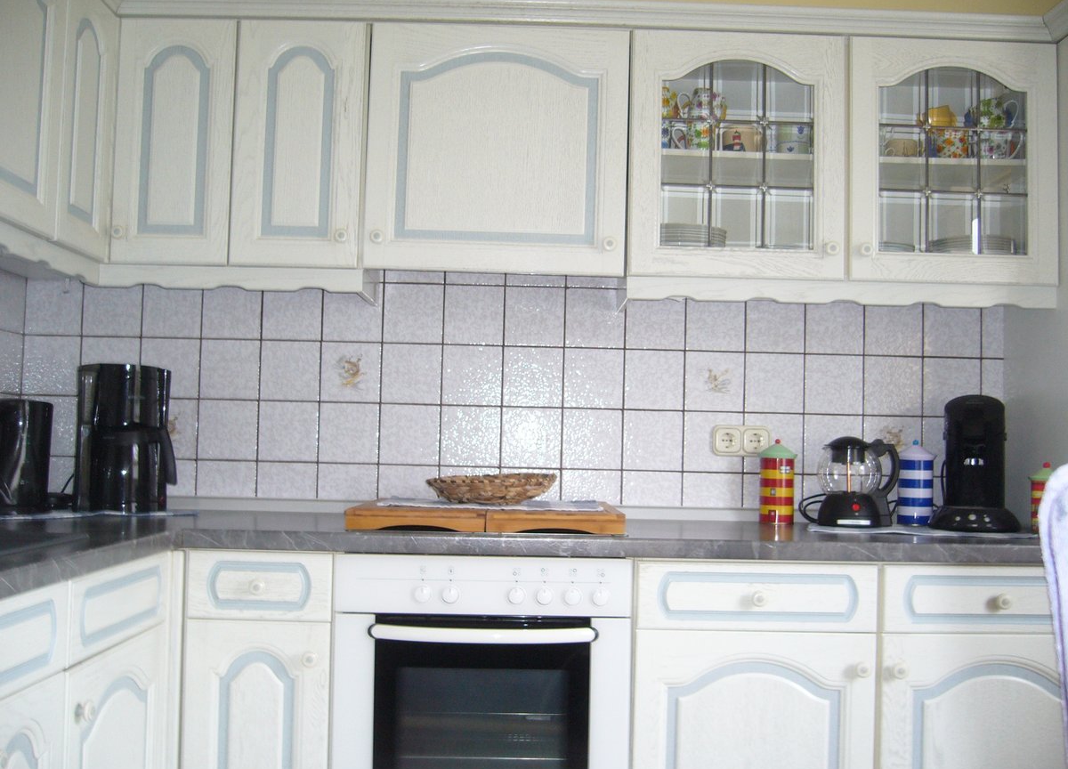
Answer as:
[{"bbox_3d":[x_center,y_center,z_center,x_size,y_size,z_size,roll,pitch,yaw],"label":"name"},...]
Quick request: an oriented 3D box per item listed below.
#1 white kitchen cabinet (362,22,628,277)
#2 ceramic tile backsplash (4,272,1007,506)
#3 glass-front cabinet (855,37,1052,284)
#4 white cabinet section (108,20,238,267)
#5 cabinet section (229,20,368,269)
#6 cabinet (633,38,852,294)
[{"bbox_3d":[-0.084,-0.529,2.601,0.598,0.564,0.330,1,-2,-1],"label":"white kitchen cabinet"},{"bbox_3d":[-0.057,0.012,2.750,2.530,0.590,0.020,1,-3,0],"label":"ceramic tile backsplash"},{"bbox_3d":[0.968,-0.506,2.615,0.495,0.571,0.330,1,-2,-1],"label":"glass-front cabinet"},{"bbox_3d":[-0.818,-0.543,2.615,0.266,0.563,0.335,1,-3,-1],"label":"white cabinet section"},{"bbox_3d":[-0.536,-0.537,2.619,0.295,0.564,0.335,1,-3,-1],"label":"cabinet section"},{"bbox_3d":[0.467,-0.515,2.608,0.501,0.568,0.330,1,-2,-1],"label":"cabinet"}]

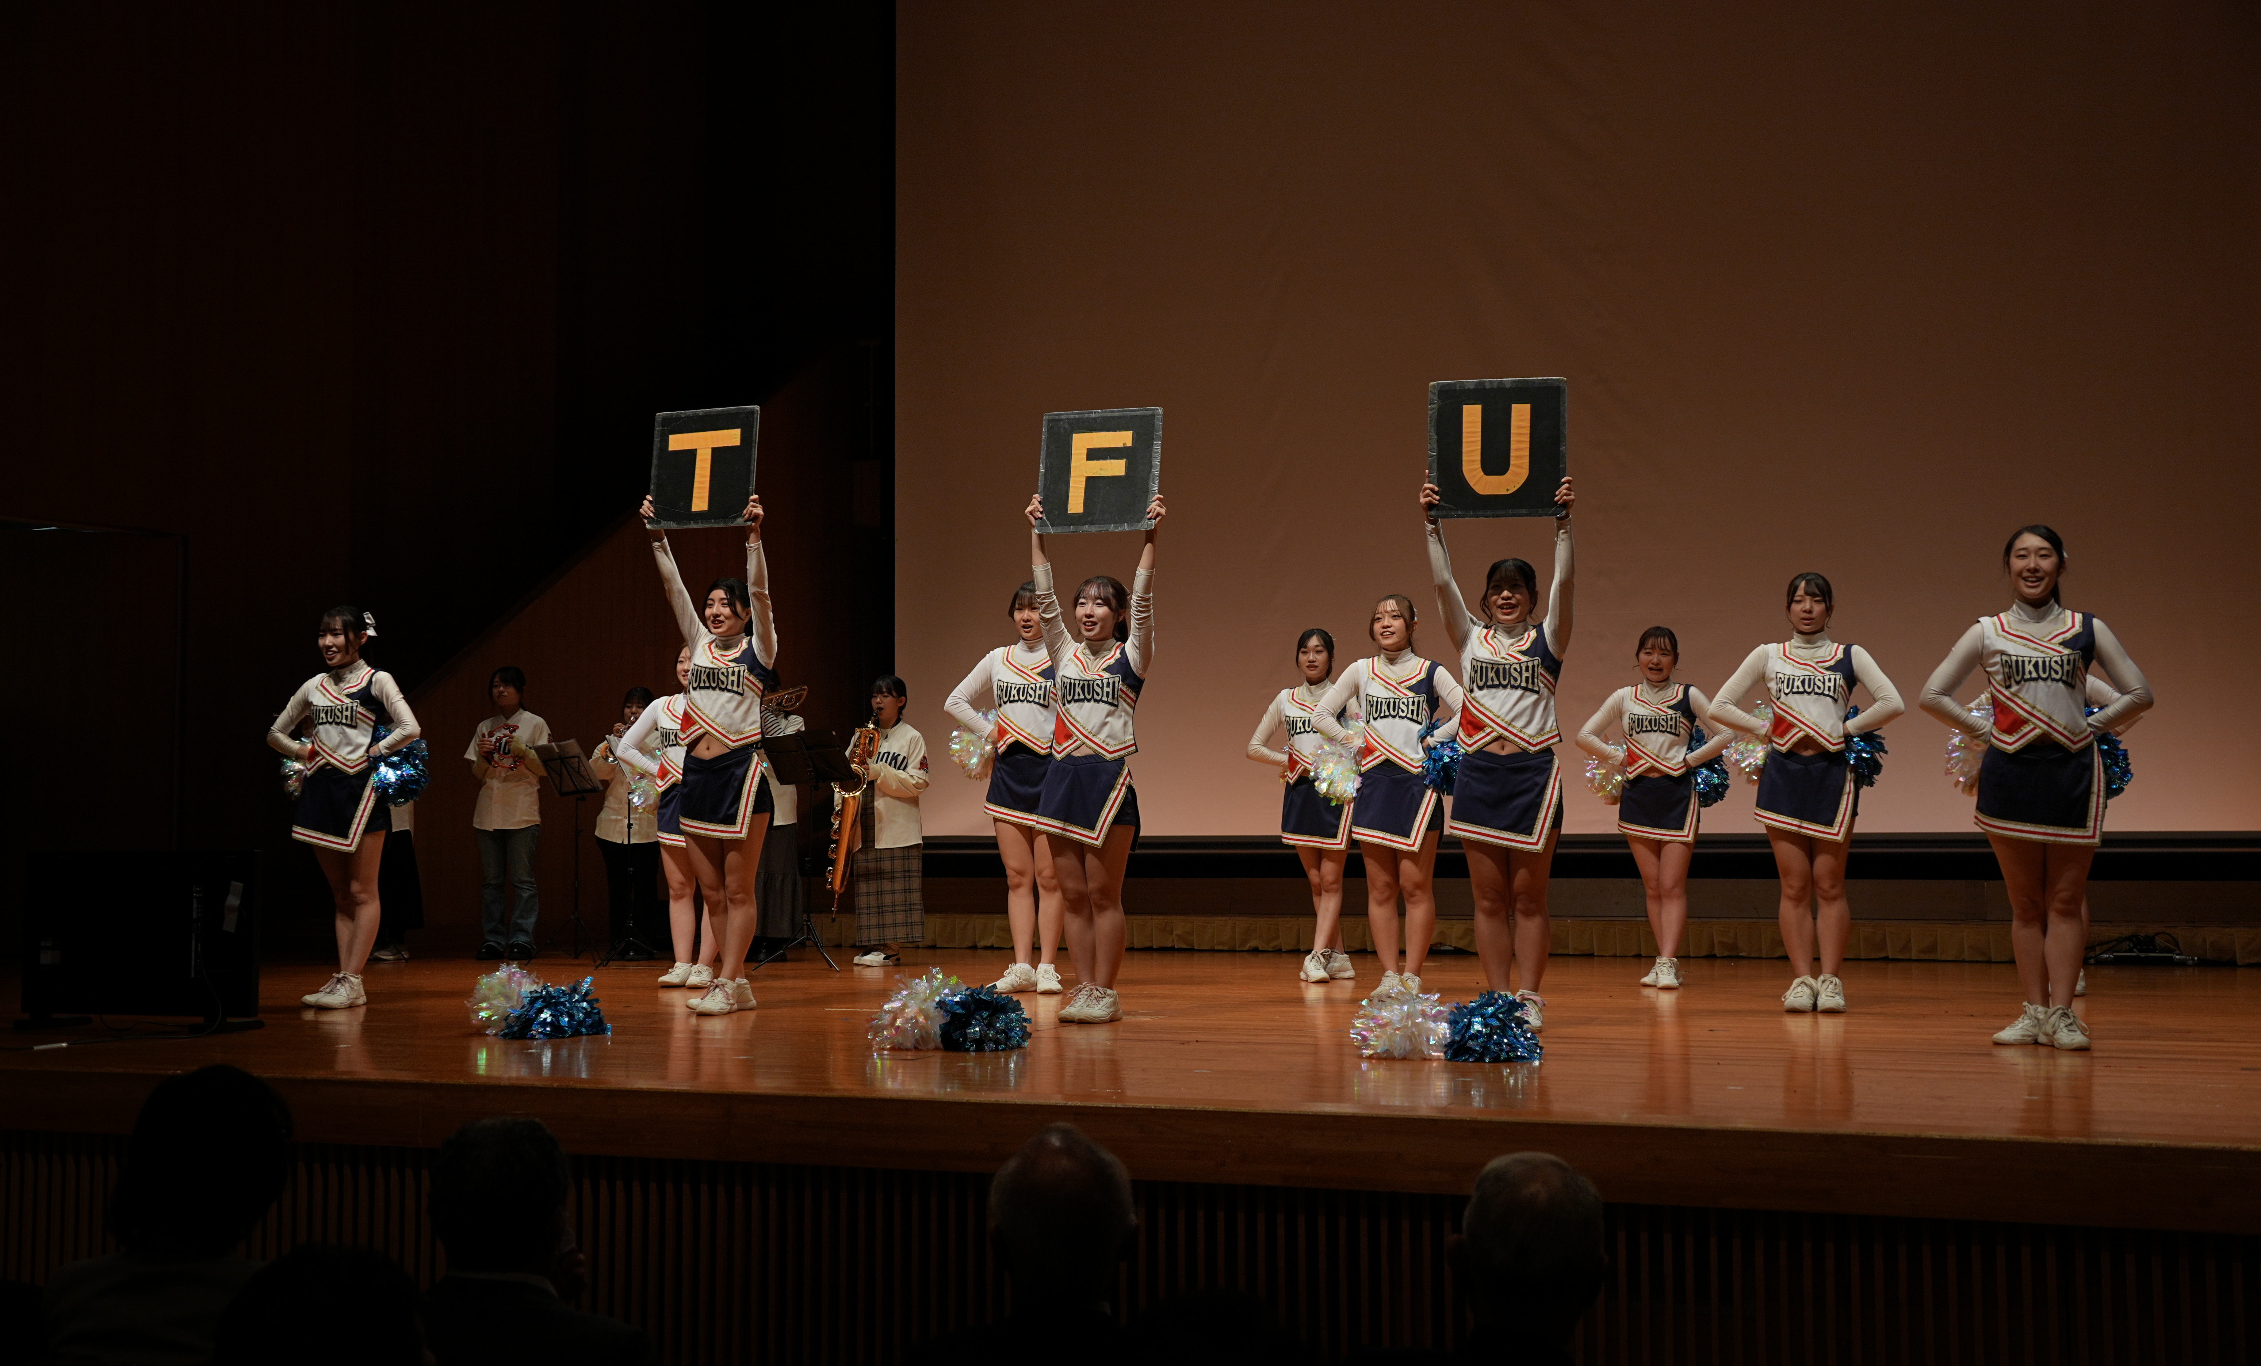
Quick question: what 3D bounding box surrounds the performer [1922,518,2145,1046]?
[{"bbox_3d":[2.803,0.303,7.648,0.730,1.600,0.380,-2,-4,19],"label":"performer"}]

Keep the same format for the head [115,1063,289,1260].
[{"bbox_3d":[-1.213,0.626,3.200,0.210,0.245,0.230,-2,-4,27],"label":"head"}]

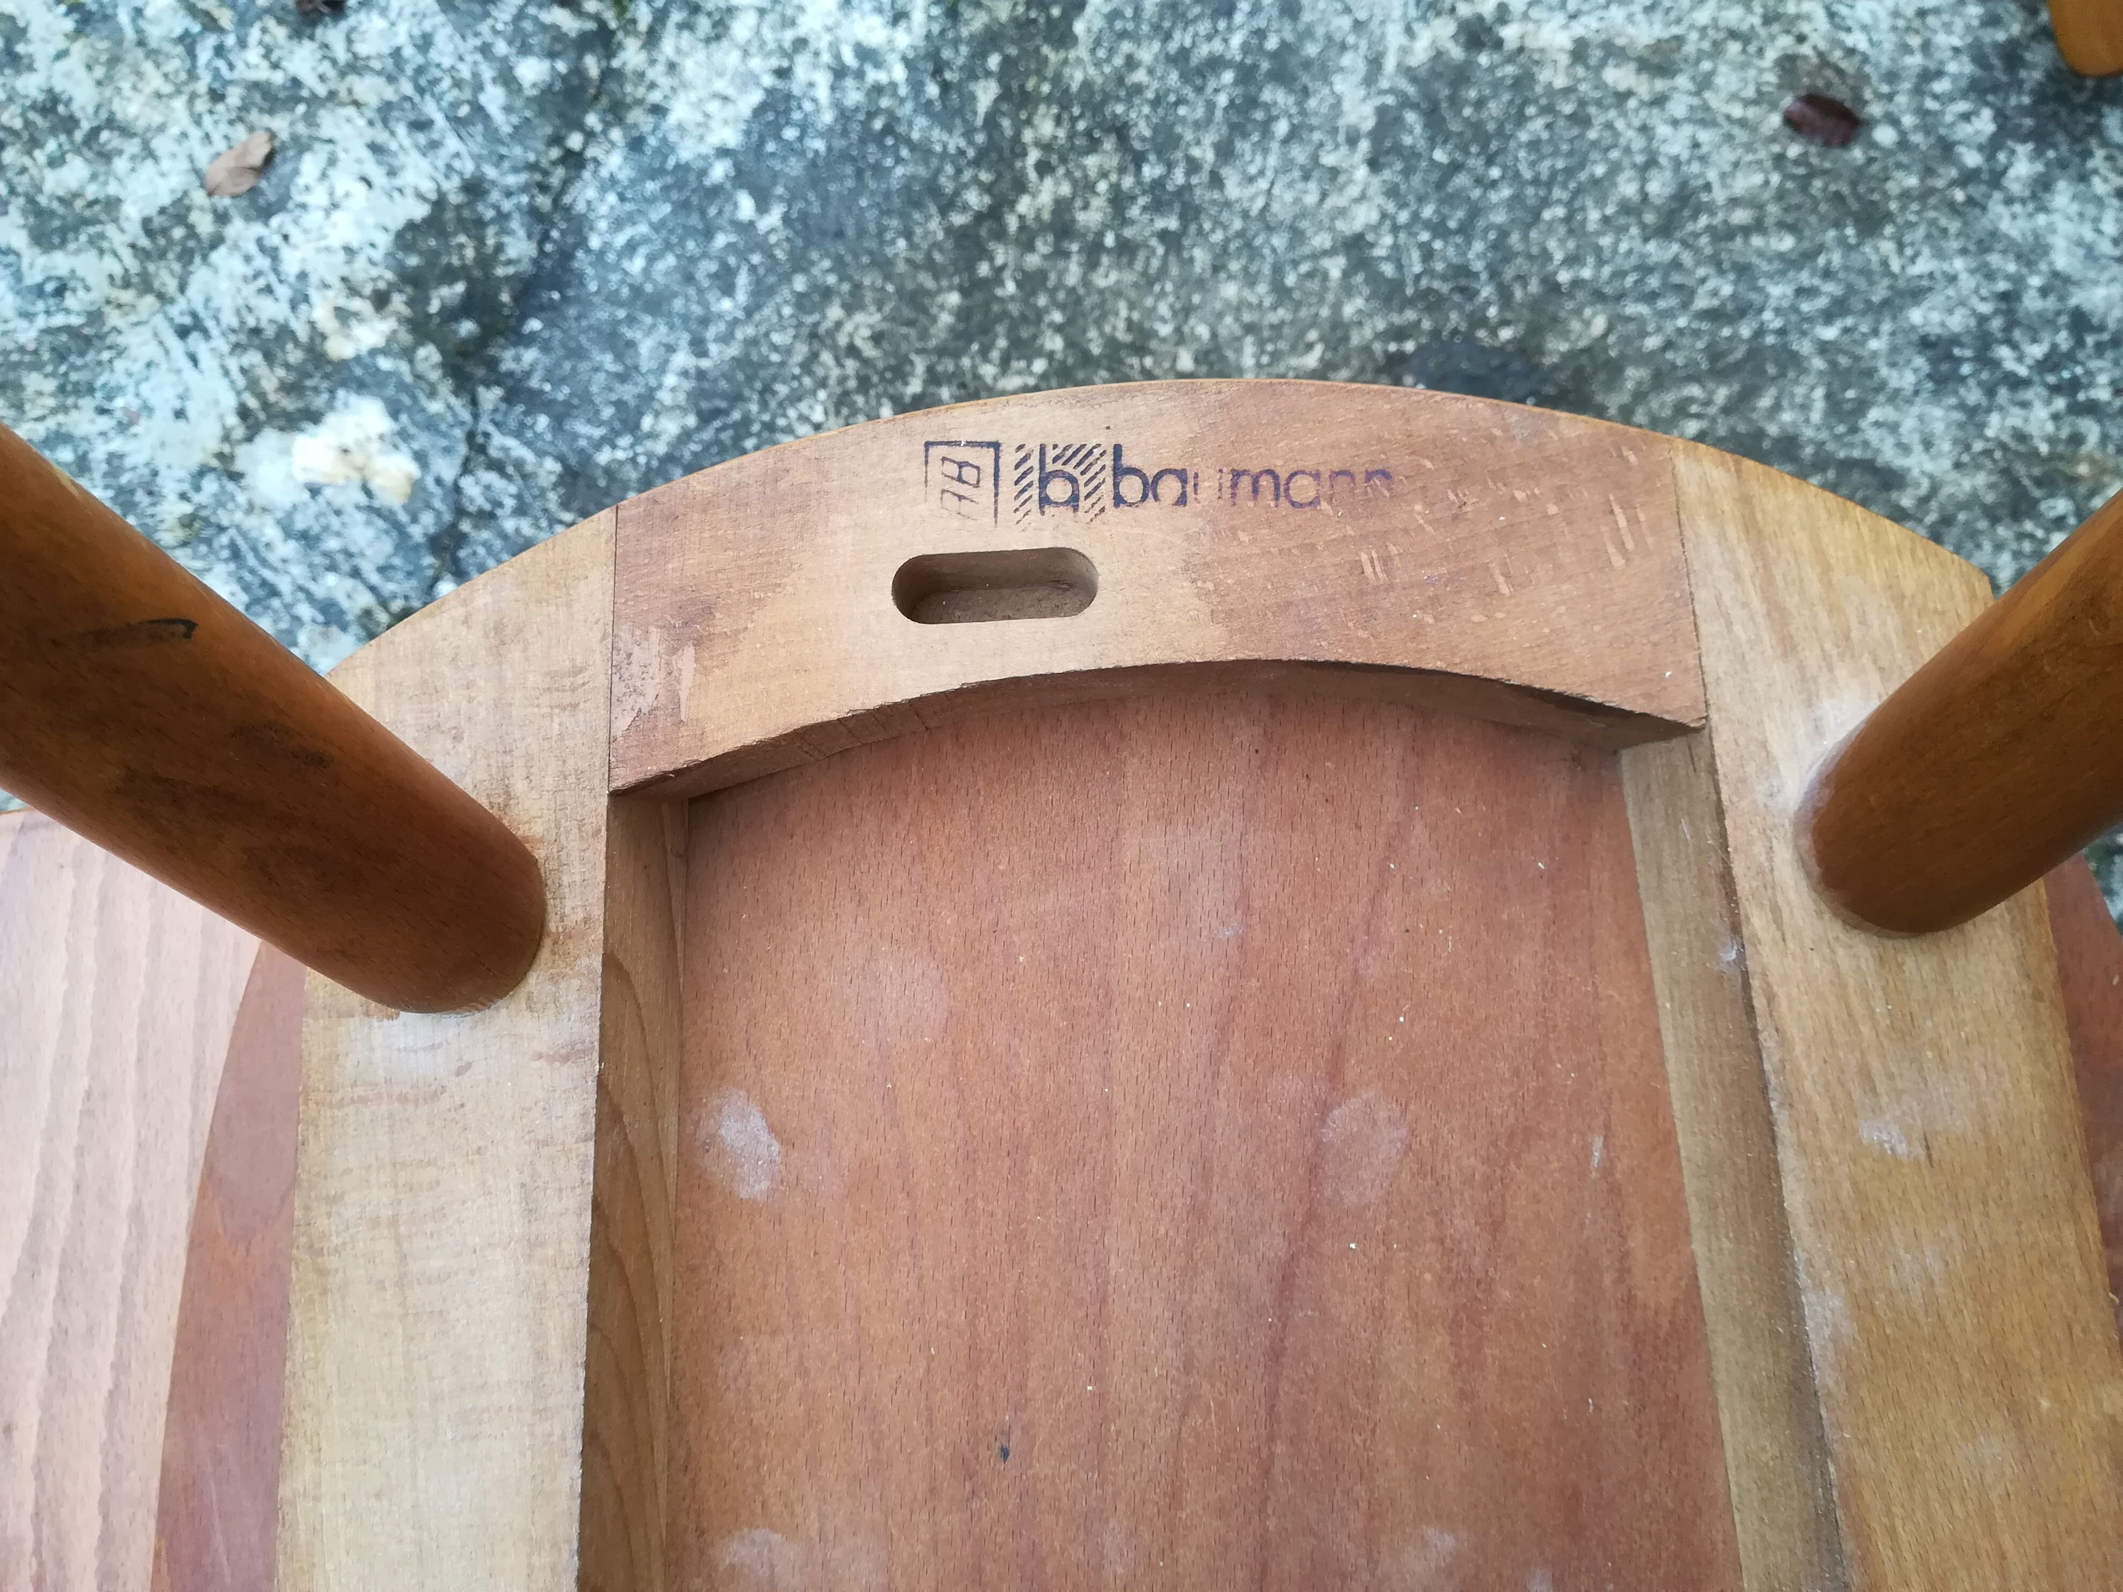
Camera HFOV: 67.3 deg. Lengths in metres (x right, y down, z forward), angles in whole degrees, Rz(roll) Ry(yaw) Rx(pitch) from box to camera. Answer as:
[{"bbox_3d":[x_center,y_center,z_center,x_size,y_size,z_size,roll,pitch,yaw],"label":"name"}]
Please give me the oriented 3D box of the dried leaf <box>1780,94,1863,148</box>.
[{"bbox_3d":[0.444,-0.395,0.931,0.041,0.010,0.032,32,75,12],"label":"dried leaf"}]

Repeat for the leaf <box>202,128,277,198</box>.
[{"bbox_3d":[-0.497,-0.383,0.966,0.032,0.010,0.053,17,72,8],"label":"leaf"}]

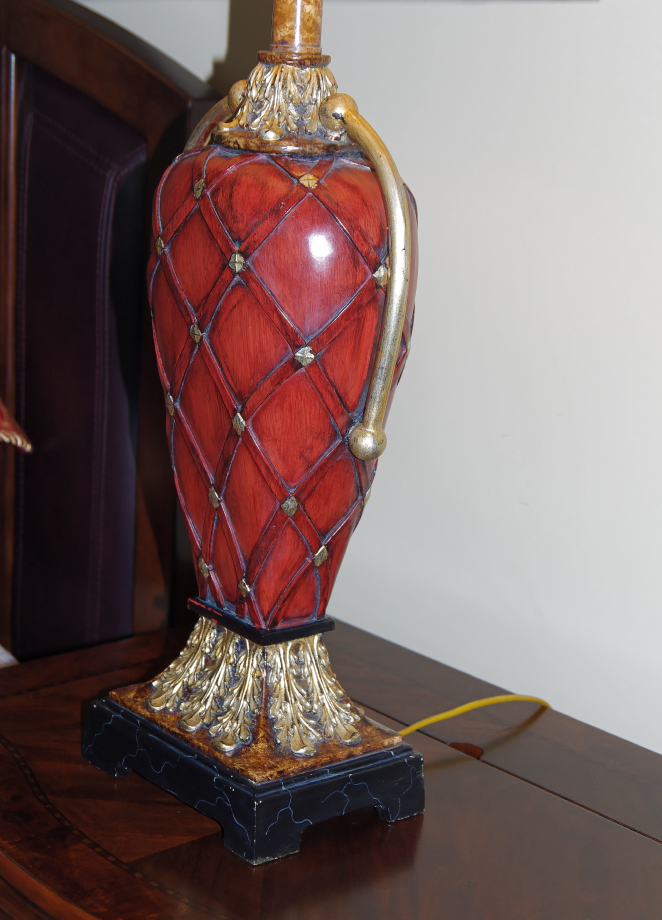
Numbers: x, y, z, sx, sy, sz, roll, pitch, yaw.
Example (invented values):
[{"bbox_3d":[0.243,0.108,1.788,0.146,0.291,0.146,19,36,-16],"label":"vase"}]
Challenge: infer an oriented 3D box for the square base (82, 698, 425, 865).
[{"bbox_3d":[-0.054,0.202,1.146,0.148,0.047,0.196,-6,16,-40],"label":"square base"}]

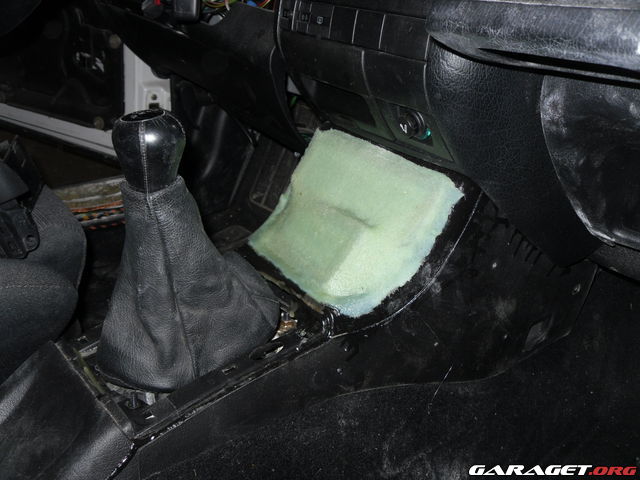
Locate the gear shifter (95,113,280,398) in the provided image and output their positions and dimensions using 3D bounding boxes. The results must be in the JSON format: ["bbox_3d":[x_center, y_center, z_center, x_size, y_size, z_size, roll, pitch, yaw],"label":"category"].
[{"bbox_3d":[-0.112,-0.006,0.507,0.157,0.197,0.120,-22,34,-34],"label":"gear shifter"}]

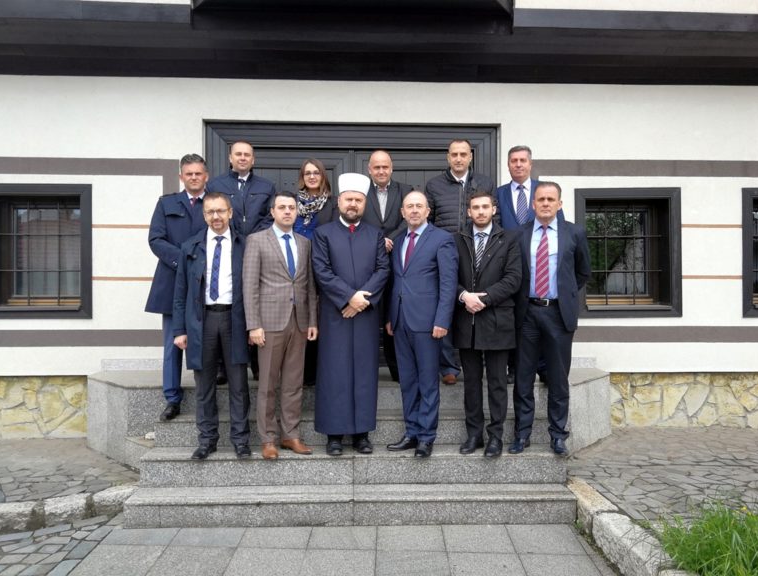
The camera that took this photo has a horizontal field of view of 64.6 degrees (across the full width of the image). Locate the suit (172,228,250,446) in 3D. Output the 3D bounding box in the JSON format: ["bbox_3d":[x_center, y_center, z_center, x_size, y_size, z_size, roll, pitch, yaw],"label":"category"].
[{"bbox_3d":[-1.124,0.328,4.007,0.530,1.478,0.360,-1,2,-14],"label":"suit"}]

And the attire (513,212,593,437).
[{"bbox_3d":[1.185,0.284,4.090,0.530,1.540,0.350,0,0,19],"label":"attire"}]

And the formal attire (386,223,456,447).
[{"bbox_3d":[0.285,0.306,4.030,0.500,1.490,0.320,0,0,21],"label":"formal attire"}]

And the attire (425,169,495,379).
[{"bbox_3d":[0.620,-0.118,4.560,0.548,1.583,0.340,0,2,2],"label":"attire"}]

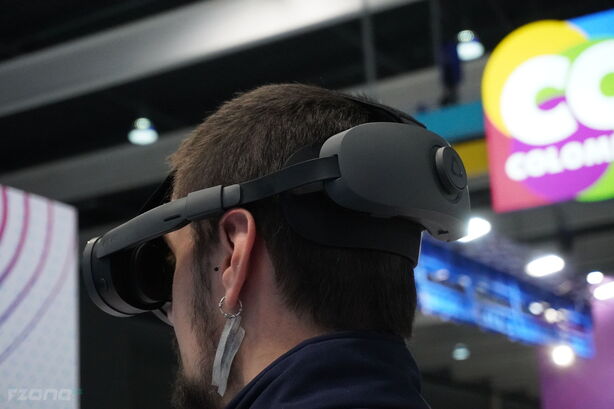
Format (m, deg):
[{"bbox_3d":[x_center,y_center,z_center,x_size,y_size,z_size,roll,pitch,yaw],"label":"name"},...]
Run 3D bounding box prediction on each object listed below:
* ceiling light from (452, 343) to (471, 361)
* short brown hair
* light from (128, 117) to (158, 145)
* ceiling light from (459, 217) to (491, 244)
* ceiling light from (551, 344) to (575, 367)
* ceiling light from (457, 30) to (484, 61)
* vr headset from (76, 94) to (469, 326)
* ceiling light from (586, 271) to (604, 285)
[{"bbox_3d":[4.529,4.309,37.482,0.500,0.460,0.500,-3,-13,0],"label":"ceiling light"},{"bbox_3d":[-0.007,0.003,0.920,0.200,0.195,0.168,-12,-16,28],"label":"short brown hair"},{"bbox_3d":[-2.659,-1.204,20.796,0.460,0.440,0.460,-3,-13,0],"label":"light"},{"bbox_3d":[2.296,0.363,17.849,0.480,0.280,0.400,-3,-13,0],"label":"ceiling light"},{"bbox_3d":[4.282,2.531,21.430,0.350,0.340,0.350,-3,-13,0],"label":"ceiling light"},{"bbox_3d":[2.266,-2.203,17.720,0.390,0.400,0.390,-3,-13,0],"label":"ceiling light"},{"bbox_3d":[-0.012,-0.001,0.918,0.278,0.155,0.175,-16,-18,27],"label":"vr headset"},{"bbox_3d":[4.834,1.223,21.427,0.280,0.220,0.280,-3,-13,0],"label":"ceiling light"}]

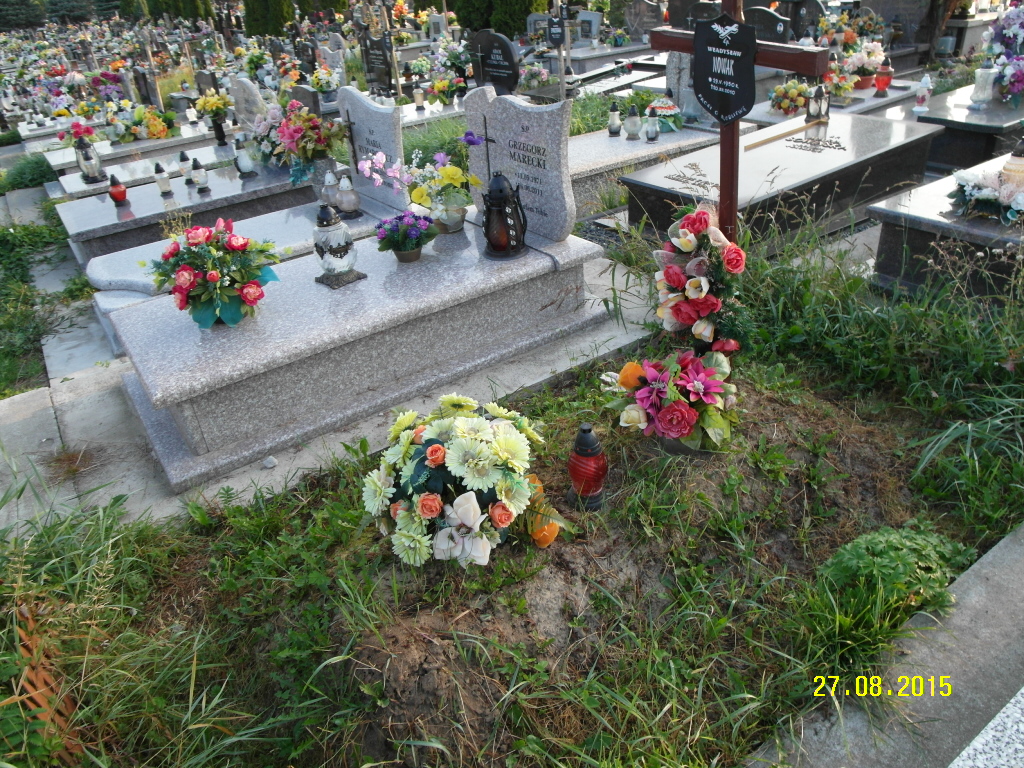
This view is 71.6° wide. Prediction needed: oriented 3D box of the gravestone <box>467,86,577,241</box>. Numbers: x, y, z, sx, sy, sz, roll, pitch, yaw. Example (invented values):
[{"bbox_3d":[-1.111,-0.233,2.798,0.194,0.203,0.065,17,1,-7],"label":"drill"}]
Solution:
[{"bbox_3d":[0.044,-1.094,3.465,0.077,0.662,0.812,-23,34,-27],"label":"gravestone"}]

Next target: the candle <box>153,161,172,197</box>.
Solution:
[{"bbox_3d":[-2.504,-1.461,5.066,0.095,0.222,0.095,-23,34,-27],"label":"candle"}]

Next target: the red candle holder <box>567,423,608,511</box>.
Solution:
[{"bbox_3d":[0.216,0.234,2.018,0.116,0.285,0.116,-4,30,2],"label":"red candle holder"}]

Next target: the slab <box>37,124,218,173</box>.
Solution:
[{"bbox_3d":[-3.476,-2.264,6.759,1.650,0.080,0.820,-23,35,-27],"label":"slab"}]

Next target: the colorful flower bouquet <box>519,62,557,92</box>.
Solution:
[{"bbox_3d":[0.265,-3.323,7.686,0.340,0.260,0.380,-23,35,-27],"label":"colorful flower bouquet"}]

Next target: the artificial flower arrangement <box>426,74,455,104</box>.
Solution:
[{"bbox_3d":[-0.718,-2.959,7.136,0.277,0.276,0.264,-8,30,-3],"label":"artificial flower arrangement"}]

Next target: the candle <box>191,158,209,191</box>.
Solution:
[{"bbox_3d":[-2.263,-1.513,5.121,0.105,0.213,0.105,-23,34,-27],"label":"candle"}]

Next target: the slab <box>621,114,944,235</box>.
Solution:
[{"bbox_3d":[1.646,-1.228,4.246,2.010,0.310,0.862,-25,34,-29],"label":"slab"}]

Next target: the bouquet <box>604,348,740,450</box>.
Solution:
[{"bbox_3d":[0.535,0.038,2.298,0.390,0.270,0.330,9,33,25],"label":"bouquet"}]

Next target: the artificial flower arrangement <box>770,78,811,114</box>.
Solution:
[{"bbox_3d":[2.135,-2.198,5.429,0.280,0.250,0.280,5,31,20],"label":"artificial flower arrangement"}]

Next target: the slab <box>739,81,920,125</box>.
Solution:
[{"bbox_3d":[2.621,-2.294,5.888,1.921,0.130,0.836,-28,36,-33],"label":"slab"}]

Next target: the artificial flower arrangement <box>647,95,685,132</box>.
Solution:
[{"bbox_3d":[1.074,-1.879,4.953,0.252,0.231,0.240,1,30,12],"label":"artificial flower arrangement"}]

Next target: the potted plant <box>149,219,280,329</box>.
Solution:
[{"bbox_3d":[-1.166,-0.434,2.794,0.466,0.409,0.410,-18,31,-19],"label":"potted plant"}]

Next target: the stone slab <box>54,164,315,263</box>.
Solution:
[{"bbox_3d":[-2.230,-1.306,5.292,1.900,0.320,1.100,-23,34,-27],"label":"stone slab"}]

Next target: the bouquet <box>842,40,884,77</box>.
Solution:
[{"bbox_3d":[3.014,-2.783,6.080,0.340,0.270,0.360,-23,35,-27],"label":"bouquet"}]

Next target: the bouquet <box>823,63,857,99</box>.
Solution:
[{"bbox_3d":[2.483,-2.294,5.370,0.245,0.248,0.233,7,32,22],"label":"bouquet"}]

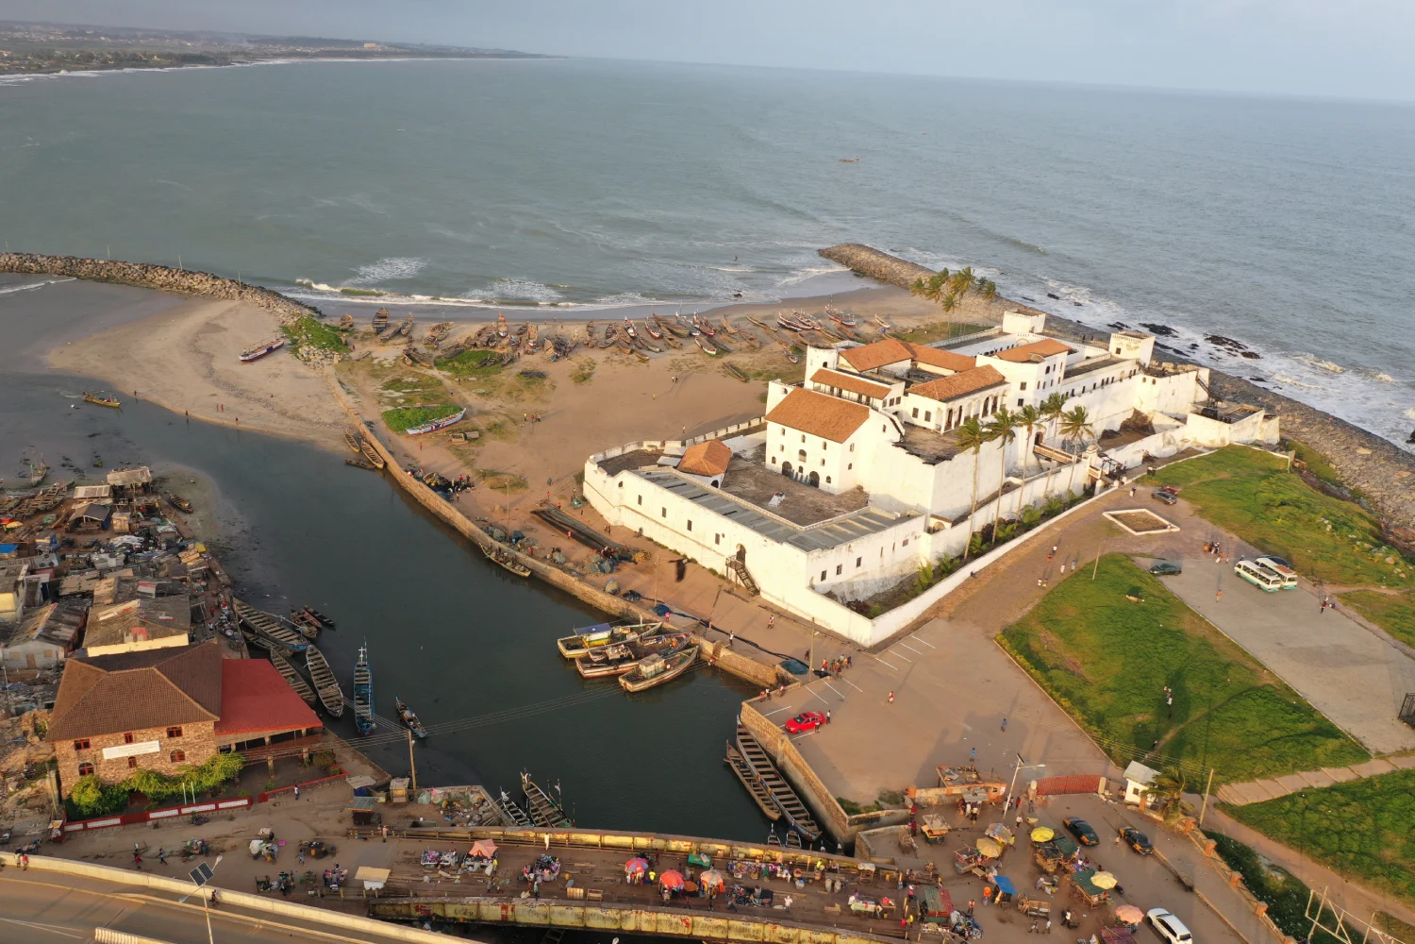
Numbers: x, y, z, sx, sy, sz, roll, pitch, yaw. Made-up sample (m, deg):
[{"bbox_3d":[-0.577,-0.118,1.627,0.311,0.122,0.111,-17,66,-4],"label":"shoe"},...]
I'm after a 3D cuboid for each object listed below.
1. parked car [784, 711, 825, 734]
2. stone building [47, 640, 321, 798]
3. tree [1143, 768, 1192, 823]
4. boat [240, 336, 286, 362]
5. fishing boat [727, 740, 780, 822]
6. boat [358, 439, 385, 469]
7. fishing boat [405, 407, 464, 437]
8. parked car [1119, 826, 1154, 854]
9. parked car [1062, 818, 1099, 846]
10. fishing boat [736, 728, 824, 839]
[{"bbox_3d":[11.650,29.590,130.640,4.650,1.430,1.830,-9,24,-30],"label":"parked car"},{"bbox_3d":[-57.770,25.370,124.680,26.500,9.200,18.000,-4,22,-19],"label":"stone building"},{"bbox_3d":[49.790,34.750,117.940,5.000,5.500,5.000,3,21,0],"label":"tree"},{"bbox_3d":[-113.560,-31.540,281.350,2.200,1.950,20.300,7,21,10],"label":"boat"},{"bbox_3d":[4.980,35.010,124.000,1.700,2.200,13.200,-6,22,-23],"label":"fishing boat"},{"bbox_3d":[-65.880,-3.230,216.280,2.100,1.700,15.400,-9,24,-29],"label":"boat"},{"bbox_3d":[-56.850,-10.450,231.200,2.000,2.200,16.000,17,24,32],"label":"fishing boat"},{"bbox_3d":[44.760,38.210,114.730,1.640,1.380,3.750,-5,22,-21],"label":"parked car"},{"bbox_3d":[39.340,37.570,115.630,1.640,1.400,3.850,-6,22,-22],"label":"parked car"},{"bbox_3d":[7.750,34.720,125.290,2.400,2.200,21.500,-6,22,-22],"label":"fishing boat"}]

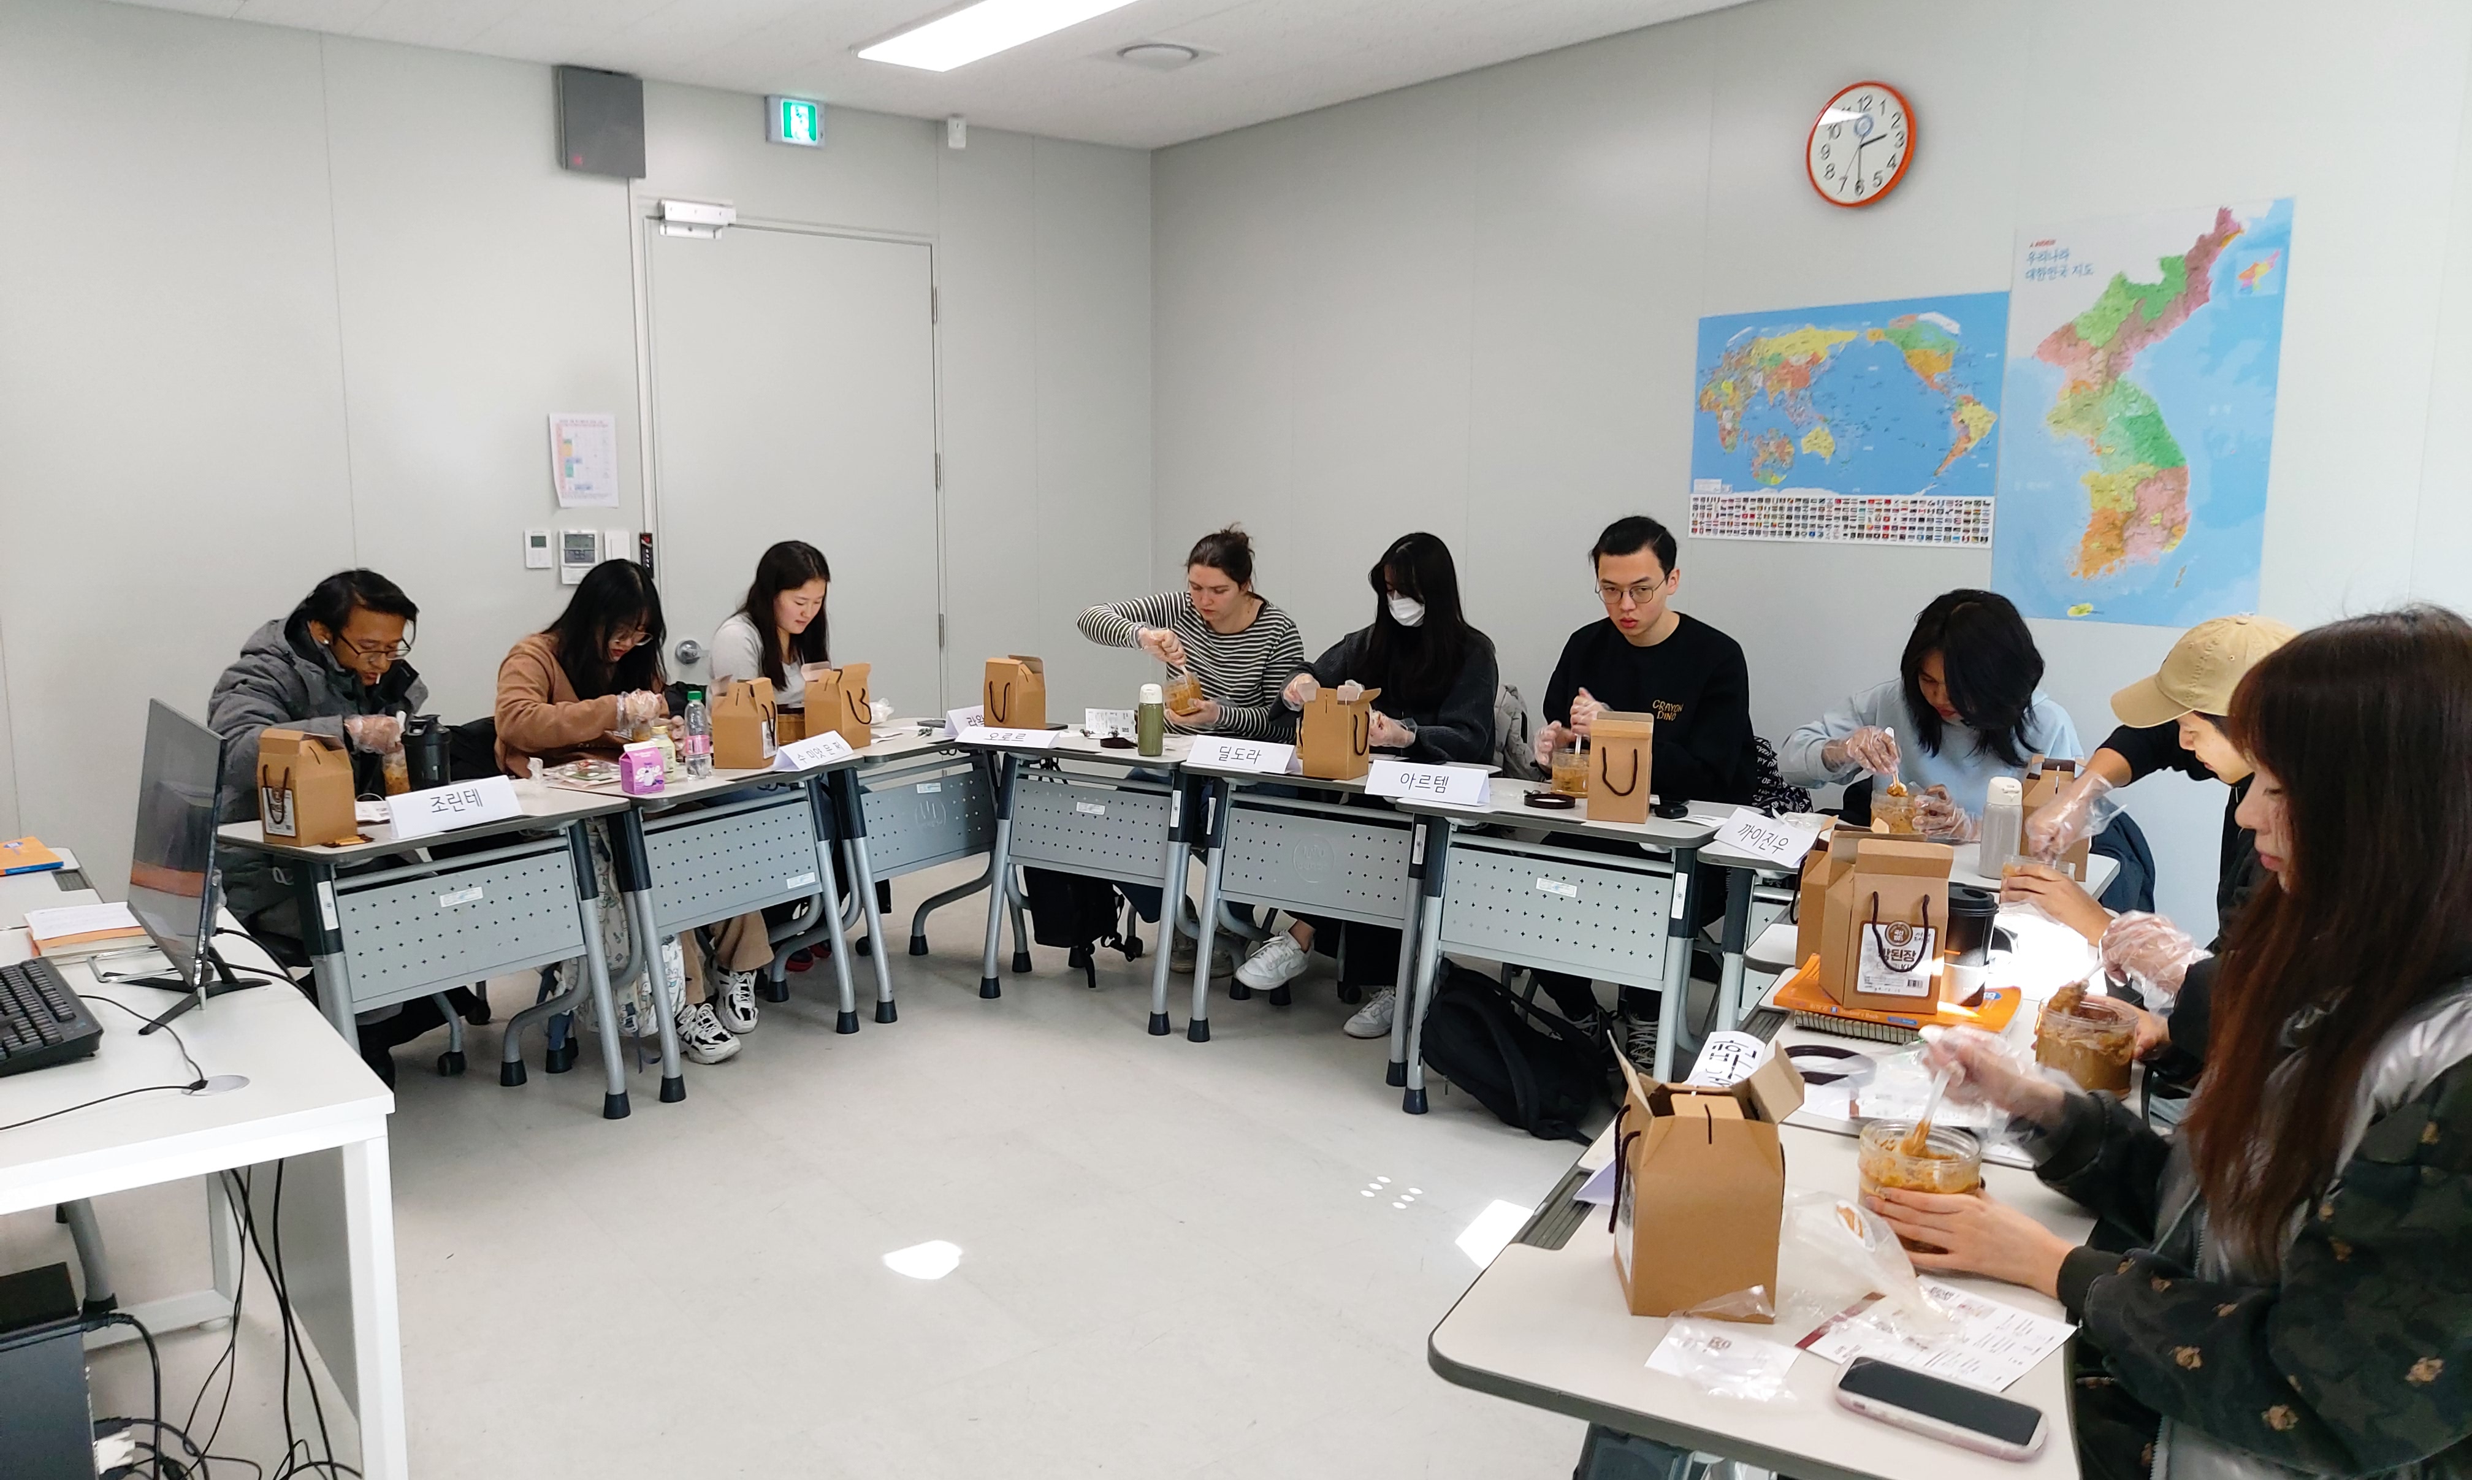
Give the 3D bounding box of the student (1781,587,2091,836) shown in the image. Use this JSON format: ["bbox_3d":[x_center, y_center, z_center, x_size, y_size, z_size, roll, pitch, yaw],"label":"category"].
[{"bbox_3d":[1.556,0.277,3.815,0.600,1.220,0.720,5,9,29],"label":"student"}]

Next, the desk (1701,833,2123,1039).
[{"bbox_3d":[1.358,0.598,3.644,0.731,0.745,0.505,5,10,31],"label":"desk"}]

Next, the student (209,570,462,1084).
[{"bbox_3d":[-2.136,0.223,4.351,0.720,1.250,0.540,4,9,25],"label":"student"}]

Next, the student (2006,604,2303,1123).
[{"bbox_3d":[1.549,0.425,2.757,0.780,1.230,0.520,4,9,27],"label":"student"}]

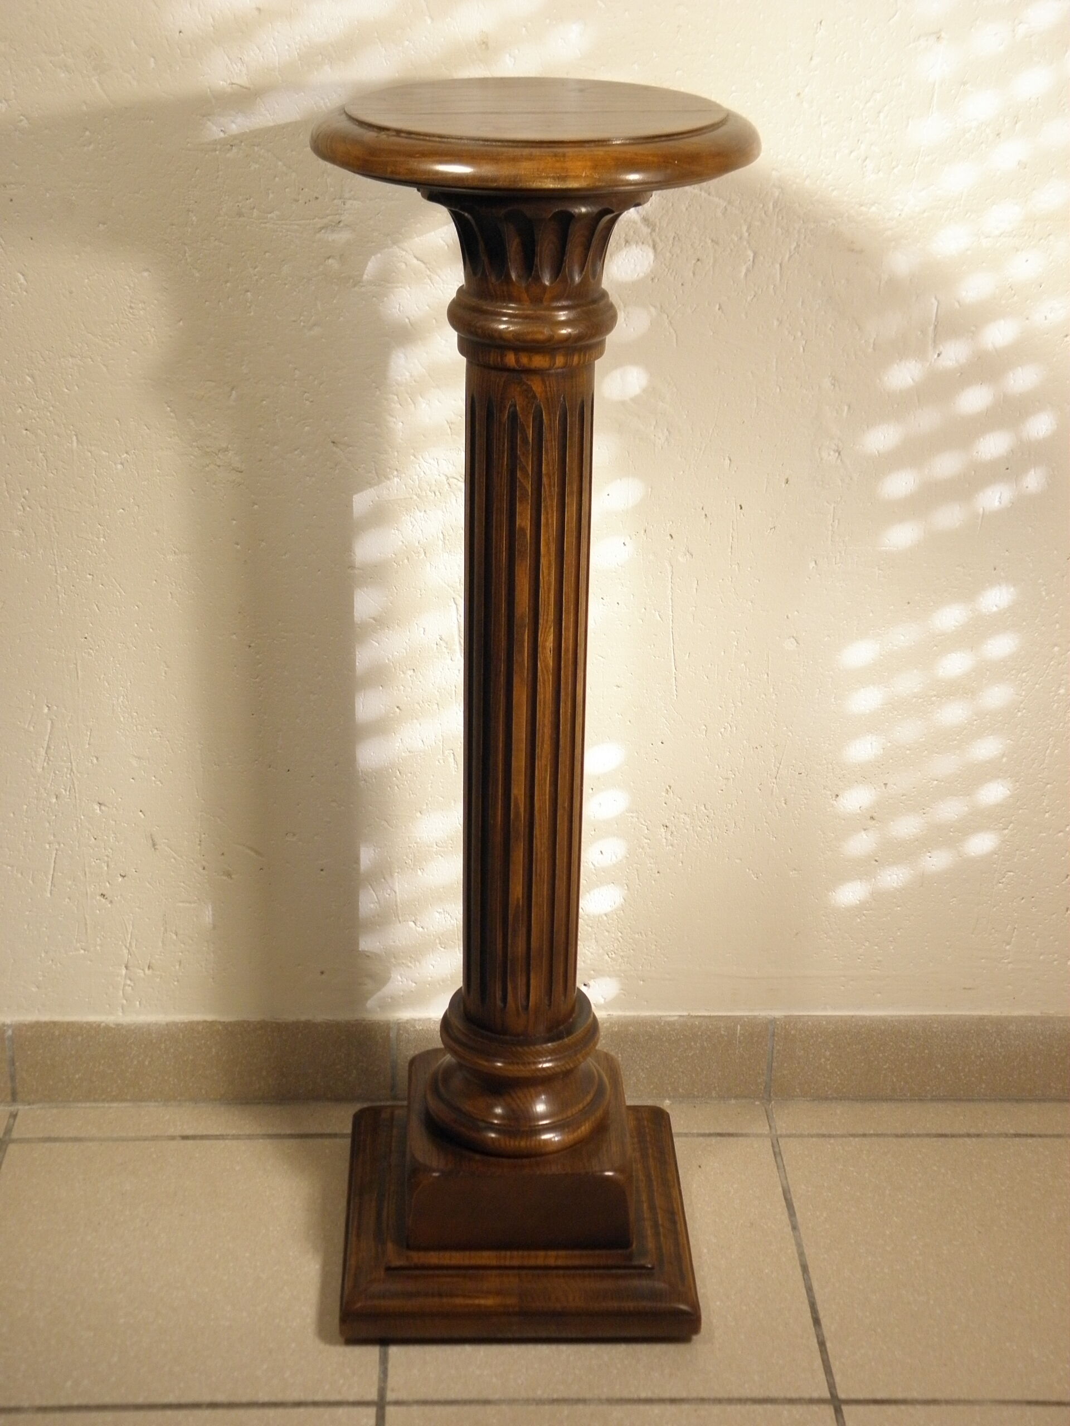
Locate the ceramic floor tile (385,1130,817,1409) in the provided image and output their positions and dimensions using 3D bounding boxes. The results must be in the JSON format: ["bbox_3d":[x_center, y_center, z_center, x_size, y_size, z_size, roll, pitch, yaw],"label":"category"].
[{"bbox_3d":[0.045,0.408,1.528,0.302,0.010,0.302,0,25,-2],"label":"ceramic floor tile"}]

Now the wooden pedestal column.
[{"bbox_3d":[-0.007,0.017,1.382,0.265,0.820,0.265,0,25,-2],"label":"wooden pedestal column"}]

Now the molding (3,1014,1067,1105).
[{"bbox_3d":[0.005,0.282,1.690,0.873,0.081,0.011,0,25,-2],"label":"molding"}]

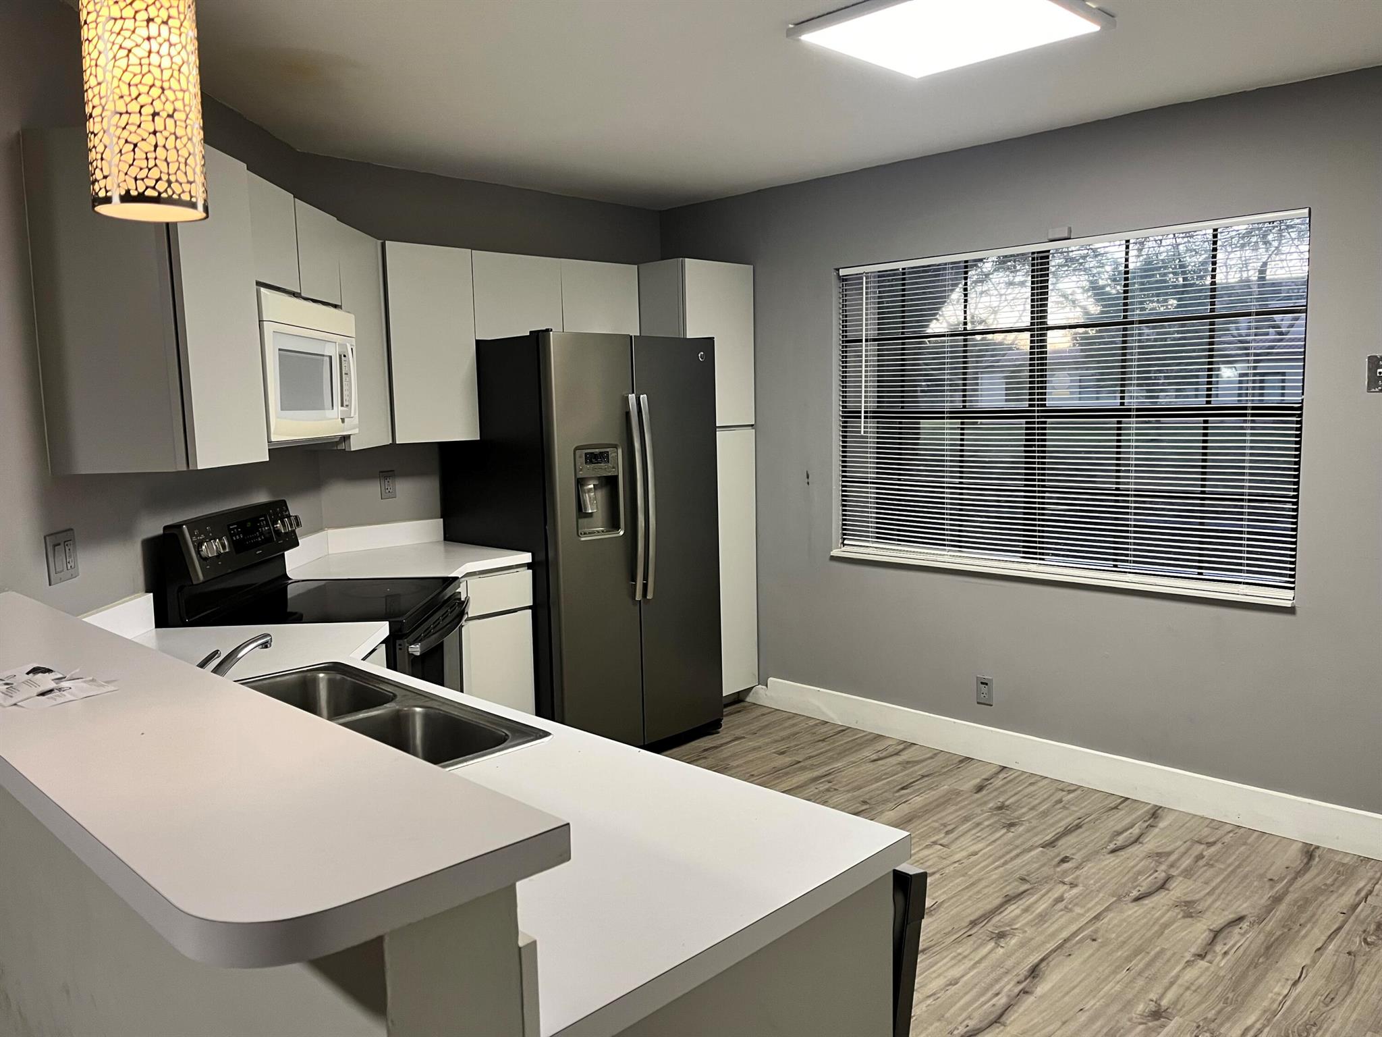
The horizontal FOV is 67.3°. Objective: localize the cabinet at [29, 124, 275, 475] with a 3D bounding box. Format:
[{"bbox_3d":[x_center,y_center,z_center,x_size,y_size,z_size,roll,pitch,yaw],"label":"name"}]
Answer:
[{"bbox_3d":[-1.309,-0.508,2.539,0.337,0.764,0.402,-1,6,0],"label":"cabinet"}]

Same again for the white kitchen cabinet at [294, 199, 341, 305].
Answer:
[{"bbox_3d":[-1.318,-0.822,3.253,0.309,0.278,0.382,-1,6,-1],"label":"white kitchen cabinet"}]

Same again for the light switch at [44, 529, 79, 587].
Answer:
[{"bbox_3d":[-1.460,0.089,2.414,0.008,0.115,0.117,-1,6,0],"label":"light switch"}]

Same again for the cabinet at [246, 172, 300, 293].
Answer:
[{"bbox_3d":[-1.326,-0.787,2.892,0.318,0.282,0.382,-1,6,0],"label":"cabinet"}]

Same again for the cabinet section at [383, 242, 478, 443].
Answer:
[{"bbox_3d":[-1.112,-0.686,4.150,0.320,0.753,0.381,5,9,43],"label":"cabinet section"}]

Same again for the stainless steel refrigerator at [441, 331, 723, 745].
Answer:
[{"bbox_3d":[-0.446,0.119,4.502,0.818,1.771,0.903,5,9,44],"label":"stainless steel refrigerator"}]

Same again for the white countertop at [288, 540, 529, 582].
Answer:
[{"bbox_3d":[-1.093,0.192,3.850,0.883,0.042,0.949,5,9,44],"label":"white countertop"}]

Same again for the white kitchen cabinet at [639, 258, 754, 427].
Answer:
[{"bbox_3d":[-0.083,-0.813,4.989,0.626,0.742,0.462,5,9,44],"label":"white kitchen cabinet"}]

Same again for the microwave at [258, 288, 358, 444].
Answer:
[{"bbox_3d":[-1.285,-0.436,3.101,0.385,0.403,0.750,-1,6,0],"label":"microwave"}]

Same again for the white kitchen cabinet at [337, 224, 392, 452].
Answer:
[{"bbox_3d":[-1.319,-0.631,3.721,0.309,0.762,0.479,-1,6,-1],"label":"white kitchen cabinet"}]

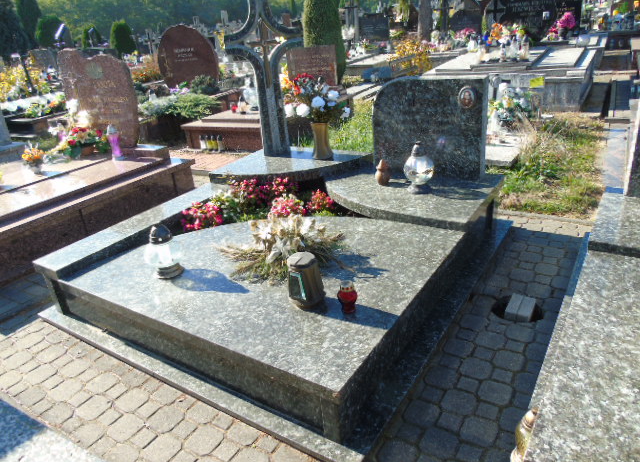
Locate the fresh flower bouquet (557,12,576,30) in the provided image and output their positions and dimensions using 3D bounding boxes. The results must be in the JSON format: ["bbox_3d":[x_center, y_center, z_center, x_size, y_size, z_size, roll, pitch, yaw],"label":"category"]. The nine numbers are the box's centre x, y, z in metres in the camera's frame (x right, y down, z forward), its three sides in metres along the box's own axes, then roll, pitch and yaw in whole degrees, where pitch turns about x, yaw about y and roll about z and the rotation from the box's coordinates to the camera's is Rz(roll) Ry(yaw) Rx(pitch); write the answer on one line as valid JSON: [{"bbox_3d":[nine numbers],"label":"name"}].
[{"bbox_3d":[4.407,-3.763,8.263,0.360,0.350,0.340,7,27,26],"label":"fresh flower bouquet"}]

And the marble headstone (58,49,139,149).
[{"bbox_3d":[-2.396,-1.422,4.995,1.000,0.980,0.140,11,28,31],"label":"marble headstone"}]

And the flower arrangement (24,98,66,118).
[{"bbox_3d":[-4.786,-2.145,8.059,0.700,0.300,0.450,11,28,31],"label":"flower arrangement"}]

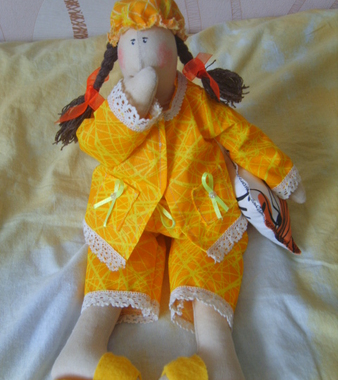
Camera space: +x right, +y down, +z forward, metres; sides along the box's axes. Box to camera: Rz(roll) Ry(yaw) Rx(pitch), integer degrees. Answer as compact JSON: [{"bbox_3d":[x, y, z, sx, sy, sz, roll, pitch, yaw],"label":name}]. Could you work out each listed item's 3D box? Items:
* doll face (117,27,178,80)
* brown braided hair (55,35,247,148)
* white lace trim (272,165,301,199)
[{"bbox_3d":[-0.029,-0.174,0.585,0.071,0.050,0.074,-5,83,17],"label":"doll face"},{"bbox_3d":[-0.025,-0.131,0.605,0.240,0.070,0.130,-1,78,6],"label":"brown braided hair"},{"bbox_3d":[0.148,-0.009,0.575,0.034,0.025,0.018,-42,84,-4],"label":"white lace trim"}]

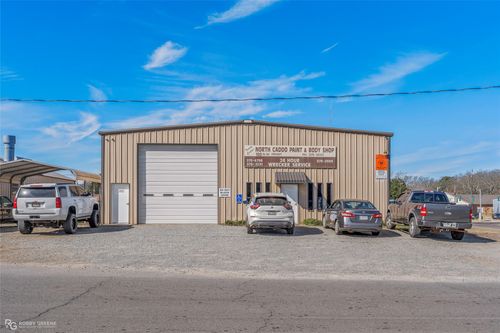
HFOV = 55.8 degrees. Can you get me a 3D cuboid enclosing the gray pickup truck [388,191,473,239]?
[{"bbox_3d":[7.464,1.956,20.229,2.050,1.890,5.720,0,-2,4],"label":"gray pickup truck"}]

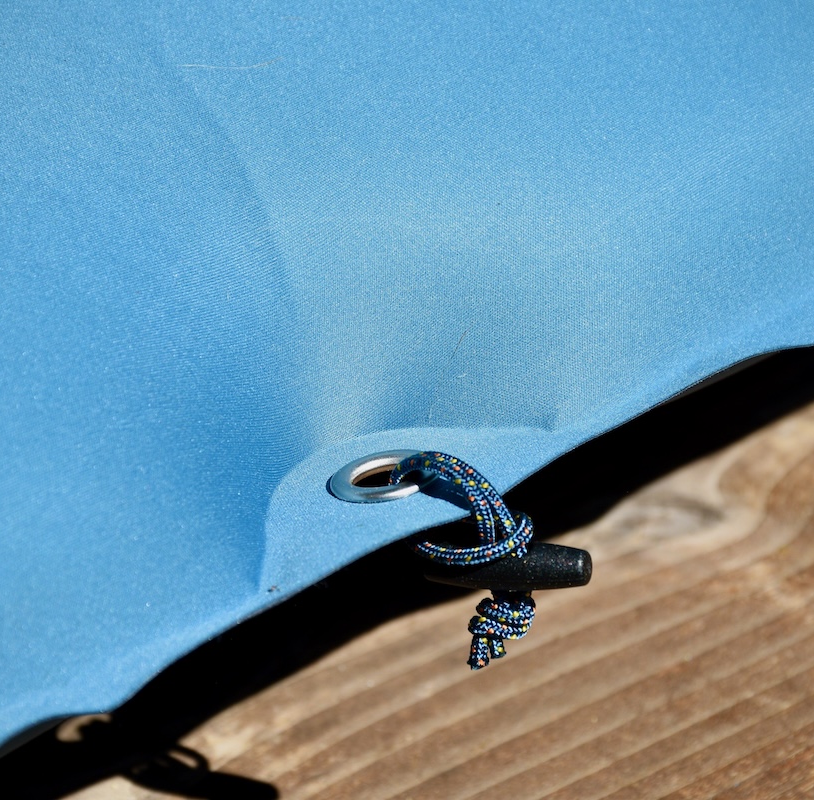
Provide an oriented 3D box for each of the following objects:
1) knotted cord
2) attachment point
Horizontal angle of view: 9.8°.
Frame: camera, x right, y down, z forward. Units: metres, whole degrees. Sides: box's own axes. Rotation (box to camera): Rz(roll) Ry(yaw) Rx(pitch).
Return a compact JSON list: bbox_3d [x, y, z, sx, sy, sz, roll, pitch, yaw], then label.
[{"bbox_3d":[0.009,0.027,0.786,0.025,0.034,0.020,0,30,0],"label":"knotted cord"},{"bbox_3d":[-0.004,0.013,0.789,0.018,0.004,0.018,-7,27,4],"label":"attachment point"}]

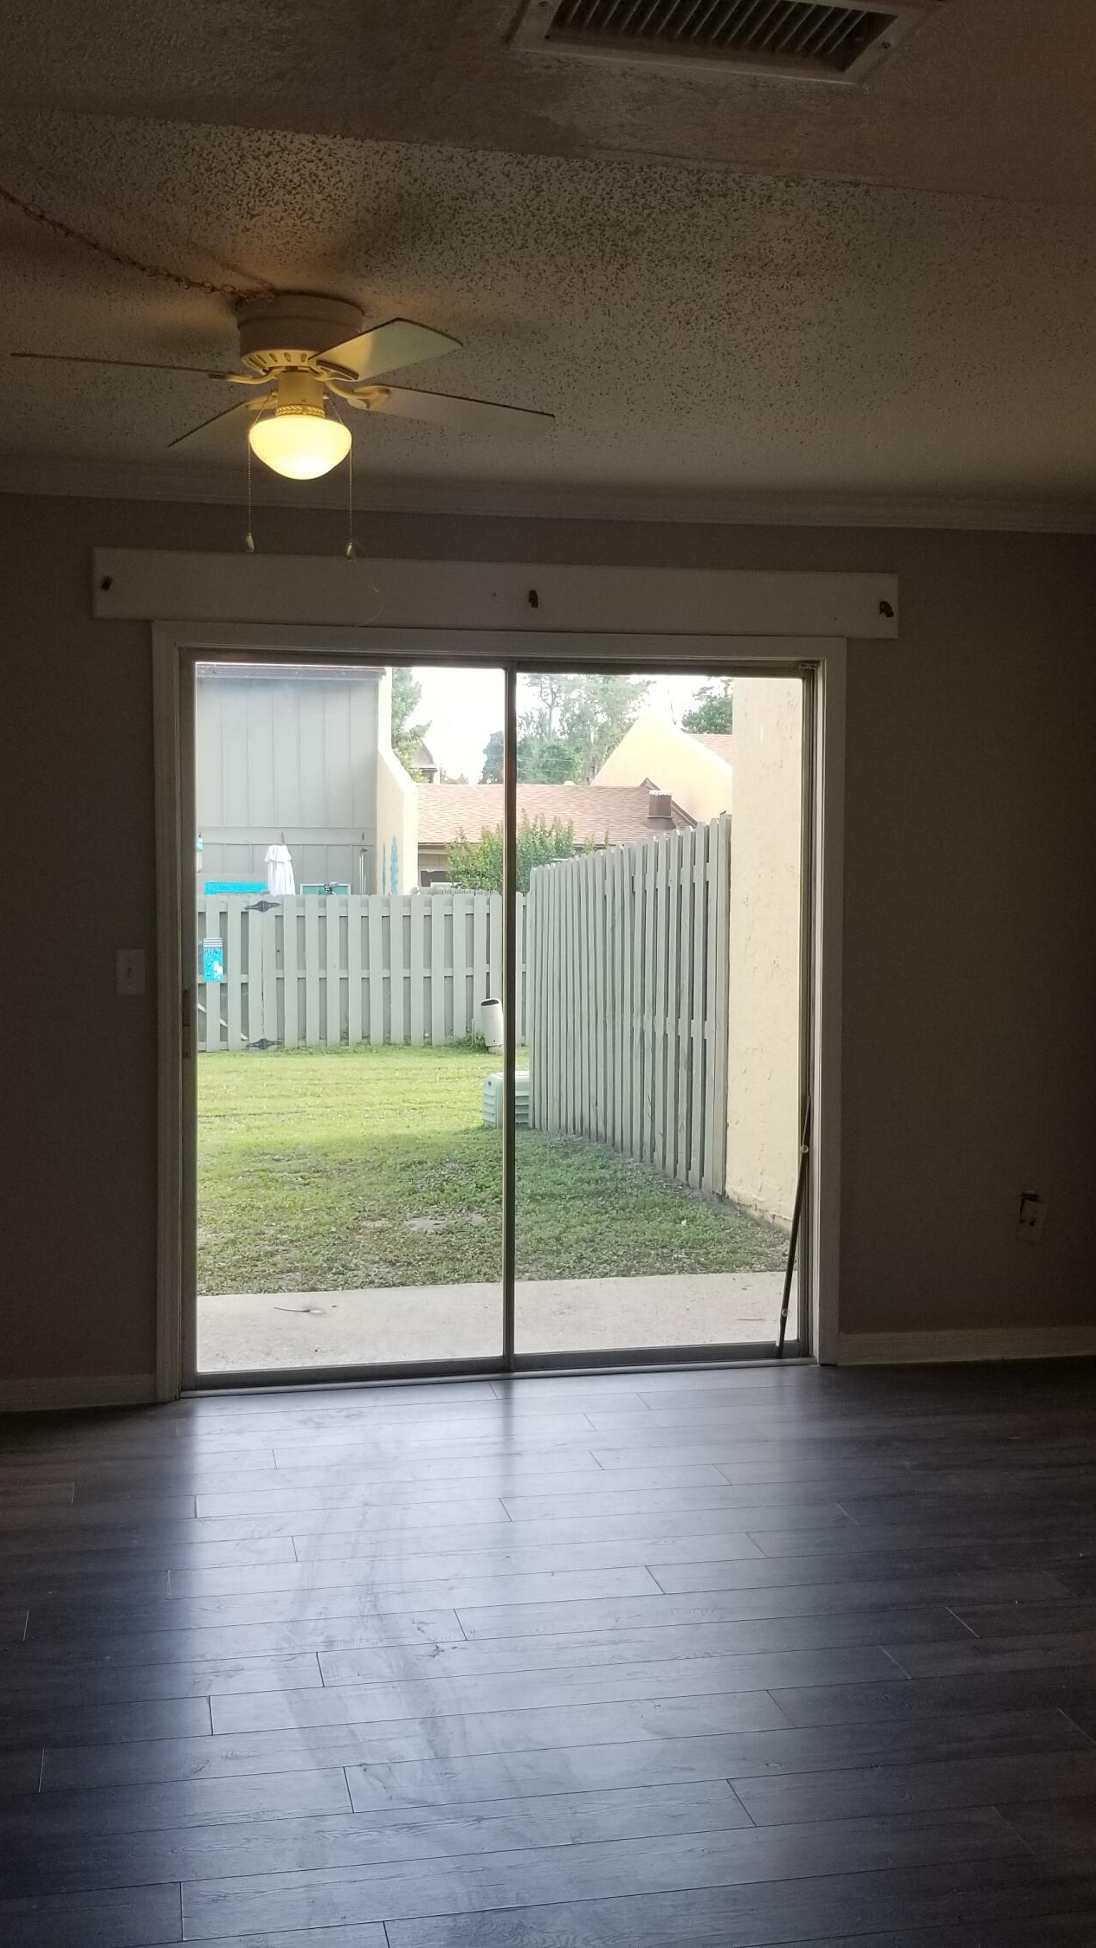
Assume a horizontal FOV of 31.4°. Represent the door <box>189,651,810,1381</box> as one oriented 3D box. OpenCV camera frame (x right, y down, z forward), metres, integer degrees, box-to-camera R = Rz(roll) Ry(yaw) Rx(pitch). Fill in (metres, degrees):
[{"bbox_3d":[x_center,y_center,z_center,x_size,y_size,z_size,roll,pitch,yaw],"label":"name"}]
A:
[{"bbox_3d":[-0.113,0.128,5.386,1.750,1.967,0.070,0,3,-11],"label":"door"}]

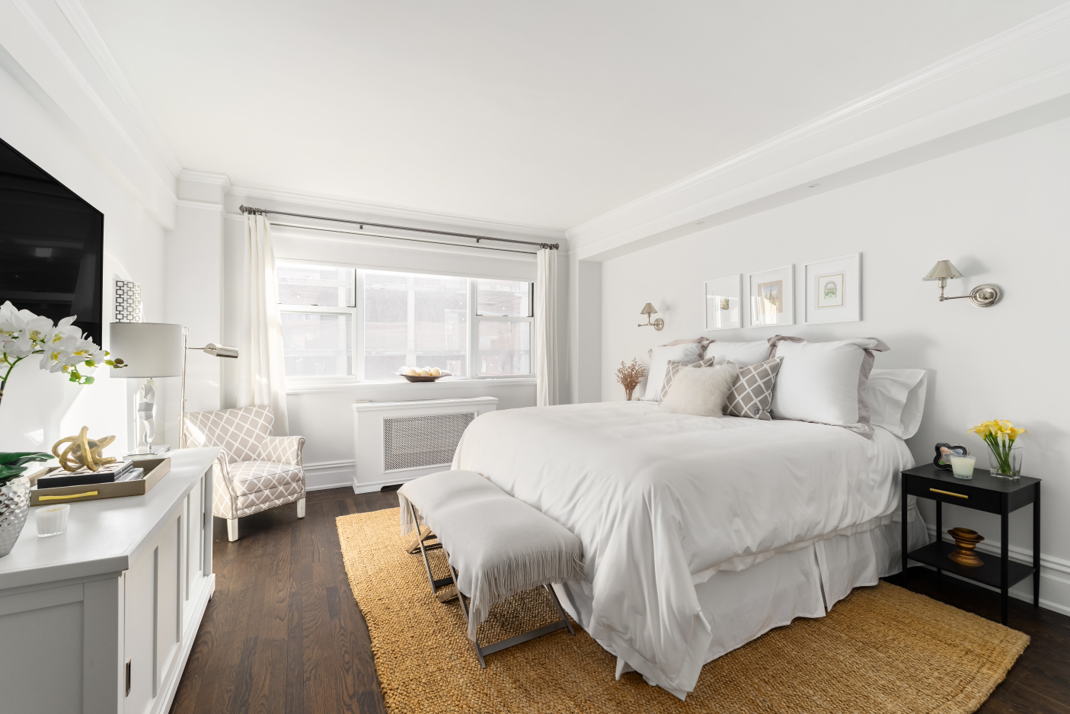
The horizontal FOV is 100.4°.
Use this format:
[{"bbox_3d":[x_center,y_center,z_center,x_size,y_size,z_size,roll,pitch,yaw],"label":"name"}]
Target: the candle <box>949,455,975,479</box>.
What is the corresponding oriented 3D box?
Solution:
[{"bbox_3d":[2.234,0.576,2.325,0.094,0.104,0.094,0,0,-28],"label":"candle"}]

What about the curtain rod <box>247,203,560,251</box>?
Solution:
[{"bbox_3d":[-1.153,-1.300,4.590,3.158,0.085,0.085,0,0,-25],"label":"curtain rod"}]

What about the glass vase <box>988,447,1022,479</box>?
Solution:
[{"bbox_3d":[2.273,0.511,2.159,0.080,0.145,0.090,-1,0,-28],"label":"glass vase"}]

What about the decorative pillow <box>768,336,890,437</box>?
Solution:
[{"bbox_3d":[1.718,0.142,2.674,0.190,0.540,0.630,20,-9,-27],"label":"decorative pillow"}]

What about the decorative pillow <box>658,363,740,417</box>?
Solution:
[{"bbox_3d":[1.178,0.223,3.199,0.180,0.380,0.540,28,-13,-25],"label":"decorative pillow"}]

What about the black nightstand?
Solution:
[{"bbox_3d":[2.130,0.888,2.191,0.405,0.605,0.387,-1,0,-28],"label":"black nightstand"}]

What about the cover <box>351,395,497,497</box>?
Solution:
[{"bbox_3d":[-1.055,0.827,4.416,1.390,0.775,0.375,-1,0,-28],"label":"cover"}]

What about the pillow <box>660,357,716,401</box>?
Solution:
[{"bbox_3d":[1.227,0.200,3.558,0.150,0.440,0.460,28,-13,-25],"label":"pillow"}]

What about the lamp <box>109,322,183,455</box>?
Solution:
[{"bbox_3d":[-2.071,0.181,2.375,0.295,0.713,0.295,0,0,-28],"label":"lamp"}]

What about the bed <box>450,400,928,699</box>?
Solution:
[{"bbox_3d":[0.754,0.800,2.958,1.950,0.838,2.188,0,0,-28],"label":"bed"}]

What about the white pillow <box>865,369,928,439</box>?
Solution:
[{"bbox_3d":[1.893,0.250,2.761,0.170,0.430,0.760,36,-16,-23],"label":"white pillow"}]

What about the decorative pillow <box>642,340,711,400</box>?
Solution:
[{"bbox_3d":[1.180,0.125,3.685,0.190,0.520,0.640,20,-9,-27],"label":"decorative pillow"}]

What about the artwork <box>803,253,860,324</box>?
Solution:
[{"bbox_3d":[1.953,-0.436,2.936,0.034,0.420,0.345,-1,0,-28],"label":"artwork"}]

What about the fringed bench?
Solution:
[{"bbox_3d":[-0.320,1.019,2.435,0.500,0.463,1.337,0,0,-28],"label":"fringed bench"}]

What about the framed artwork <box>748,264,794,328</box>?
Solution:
[{"bbox_3d":[1.754,-0.441,3.311,0.034,0.415,0.360,-1,0,-28],"label":"framed artwork"}]

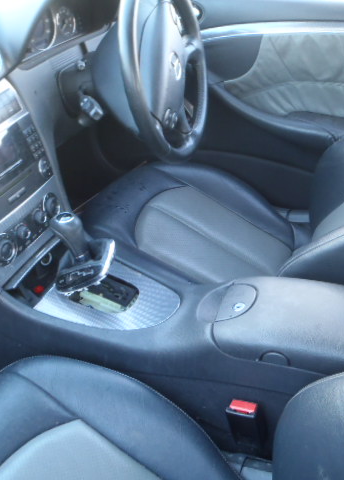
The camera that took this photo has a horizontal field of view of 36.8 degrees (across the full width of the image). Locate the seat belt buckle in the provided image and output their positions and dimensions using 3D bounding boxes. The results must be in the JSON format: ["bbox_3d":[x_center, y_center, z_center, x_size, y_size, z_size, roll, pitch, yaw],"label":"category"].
[{"bbox_3d":[0.111,0.273,0.761,0.041,0.079,0.024,3,35,28],"label":"seat belt buckle"}]

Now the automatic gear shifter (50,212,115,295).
[{"bbox_3d":[-0.157,0.018,0.881,0.094,0.133,0.094,7,34,19],"label":"automatic gear shifter"}]

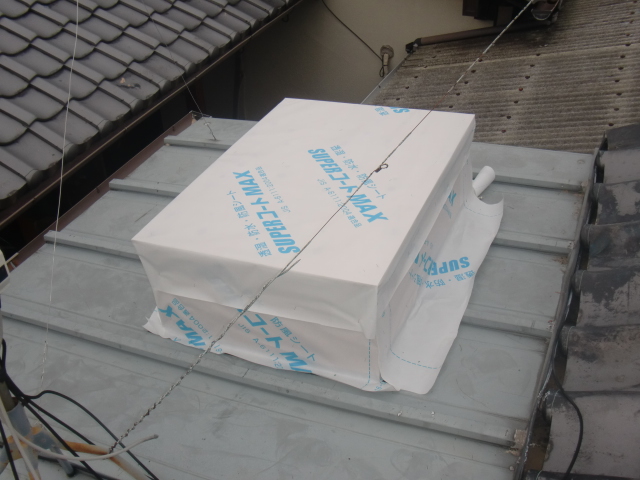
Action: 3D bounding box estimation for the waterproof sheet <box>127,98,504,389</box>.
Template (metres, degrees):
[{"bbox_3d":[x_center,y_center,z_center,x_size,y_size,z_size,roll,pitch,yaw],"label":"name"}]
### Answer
[{"bbox_3d":[0.064,-0.086,2.326,0.890,0.345,1.085,9,38,22],"label":"waterproof sheet"}]

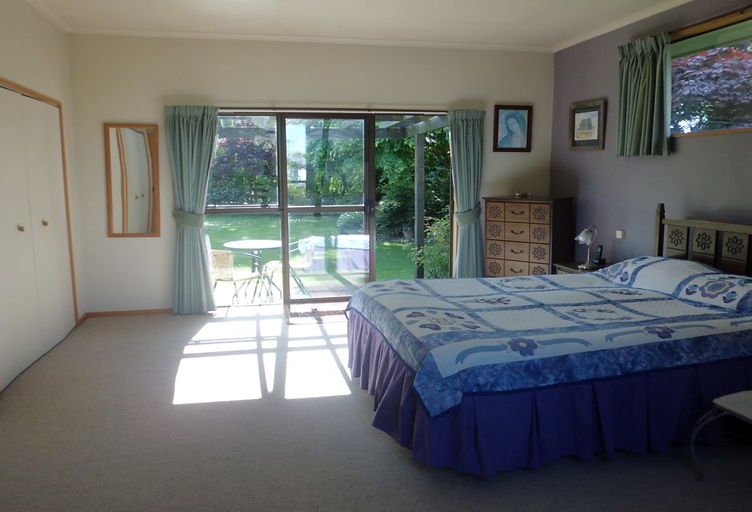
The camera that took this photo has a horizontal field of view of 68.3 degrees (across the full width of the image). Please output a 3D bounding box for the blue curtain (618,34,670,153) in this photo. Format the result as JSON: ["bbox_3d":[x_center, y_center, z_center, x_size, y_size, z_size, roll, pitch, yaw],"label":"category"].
[{"bbox_3d":[2.249,-1.342,4.704,0.116,0.979,0.571,-2,8,-12],"label":"blue curtain"}]

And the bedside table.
[{"bbox_3d":[2.009,0.367,5.186,0.476,0.517,0.558,-2,8,-12],"label":"bedside table"}]

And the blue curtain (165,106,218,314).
[{"bbox_3d":[-1.774,-0.438,5.462,0.476,2.040,0.150,-2,8,-12],"label":"blue curtain"}]

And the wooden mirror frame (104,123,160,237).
[{"bbox_3d":[-2.352,-0.718,5.363,0.462,1.081,0.030,-2,8,-12],"label":"wooden mirror frame"}]

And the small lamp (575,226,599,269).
[{"bbox_3d":[1.915,-0.075,5.067,0.197,0.389,0.143,-3,8,-17],"label":"small lamp"}]

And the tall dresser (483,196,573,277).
[{"bbox_3d":[1.585,-0.029,5.823,0.741,1.126,0.530,7,11,41],"label":"tall dresser"}]

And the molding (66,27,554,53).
[{"bbox_3d":[-0.423,-2.165,5.560,4.923,0.063,0.068,-2,8,-12],"label":"molding"}]

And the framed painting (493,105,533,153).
[{"bbox_3d":[1.504,-1.387,6.070,0.456,0.492,0.027,-2,8,-12],"label":"framed painting"}]

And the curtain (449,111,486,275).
[{"bbox_3d":[0.984,-0.526,5.990,0.381,2.040,0.150,-2,8,-12],"label":"curtain"}]

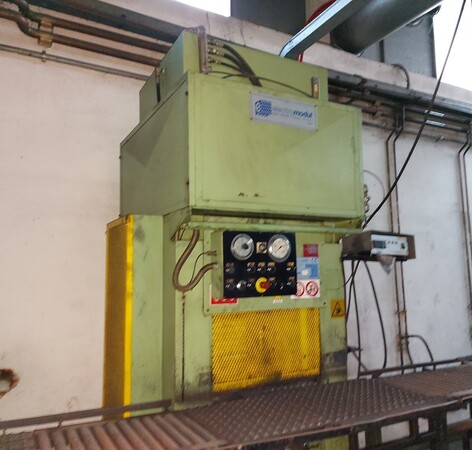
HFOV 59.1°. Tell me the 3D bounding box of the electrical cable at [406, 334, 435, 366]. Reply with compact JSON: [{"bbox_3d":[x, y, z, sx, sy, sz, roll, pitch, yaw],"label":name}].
[{"bbox_3d":[1.673,1.137,3.754,0.320,0.320,0.060,3,-8,-28],"label":"electrical cable"}]

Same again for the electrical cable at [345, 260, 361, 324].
[{"bbox_3d":[0.601,0.341,2.122,0.120,0.320,0.080,3,-8,-28],"label":"electrical cable"}]

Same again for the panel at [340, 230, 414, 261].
[{"bbox_3d":[0.719,0.107,2.092,0.306,0.115,0.210,3,-8,-28],"label":"panel"}]

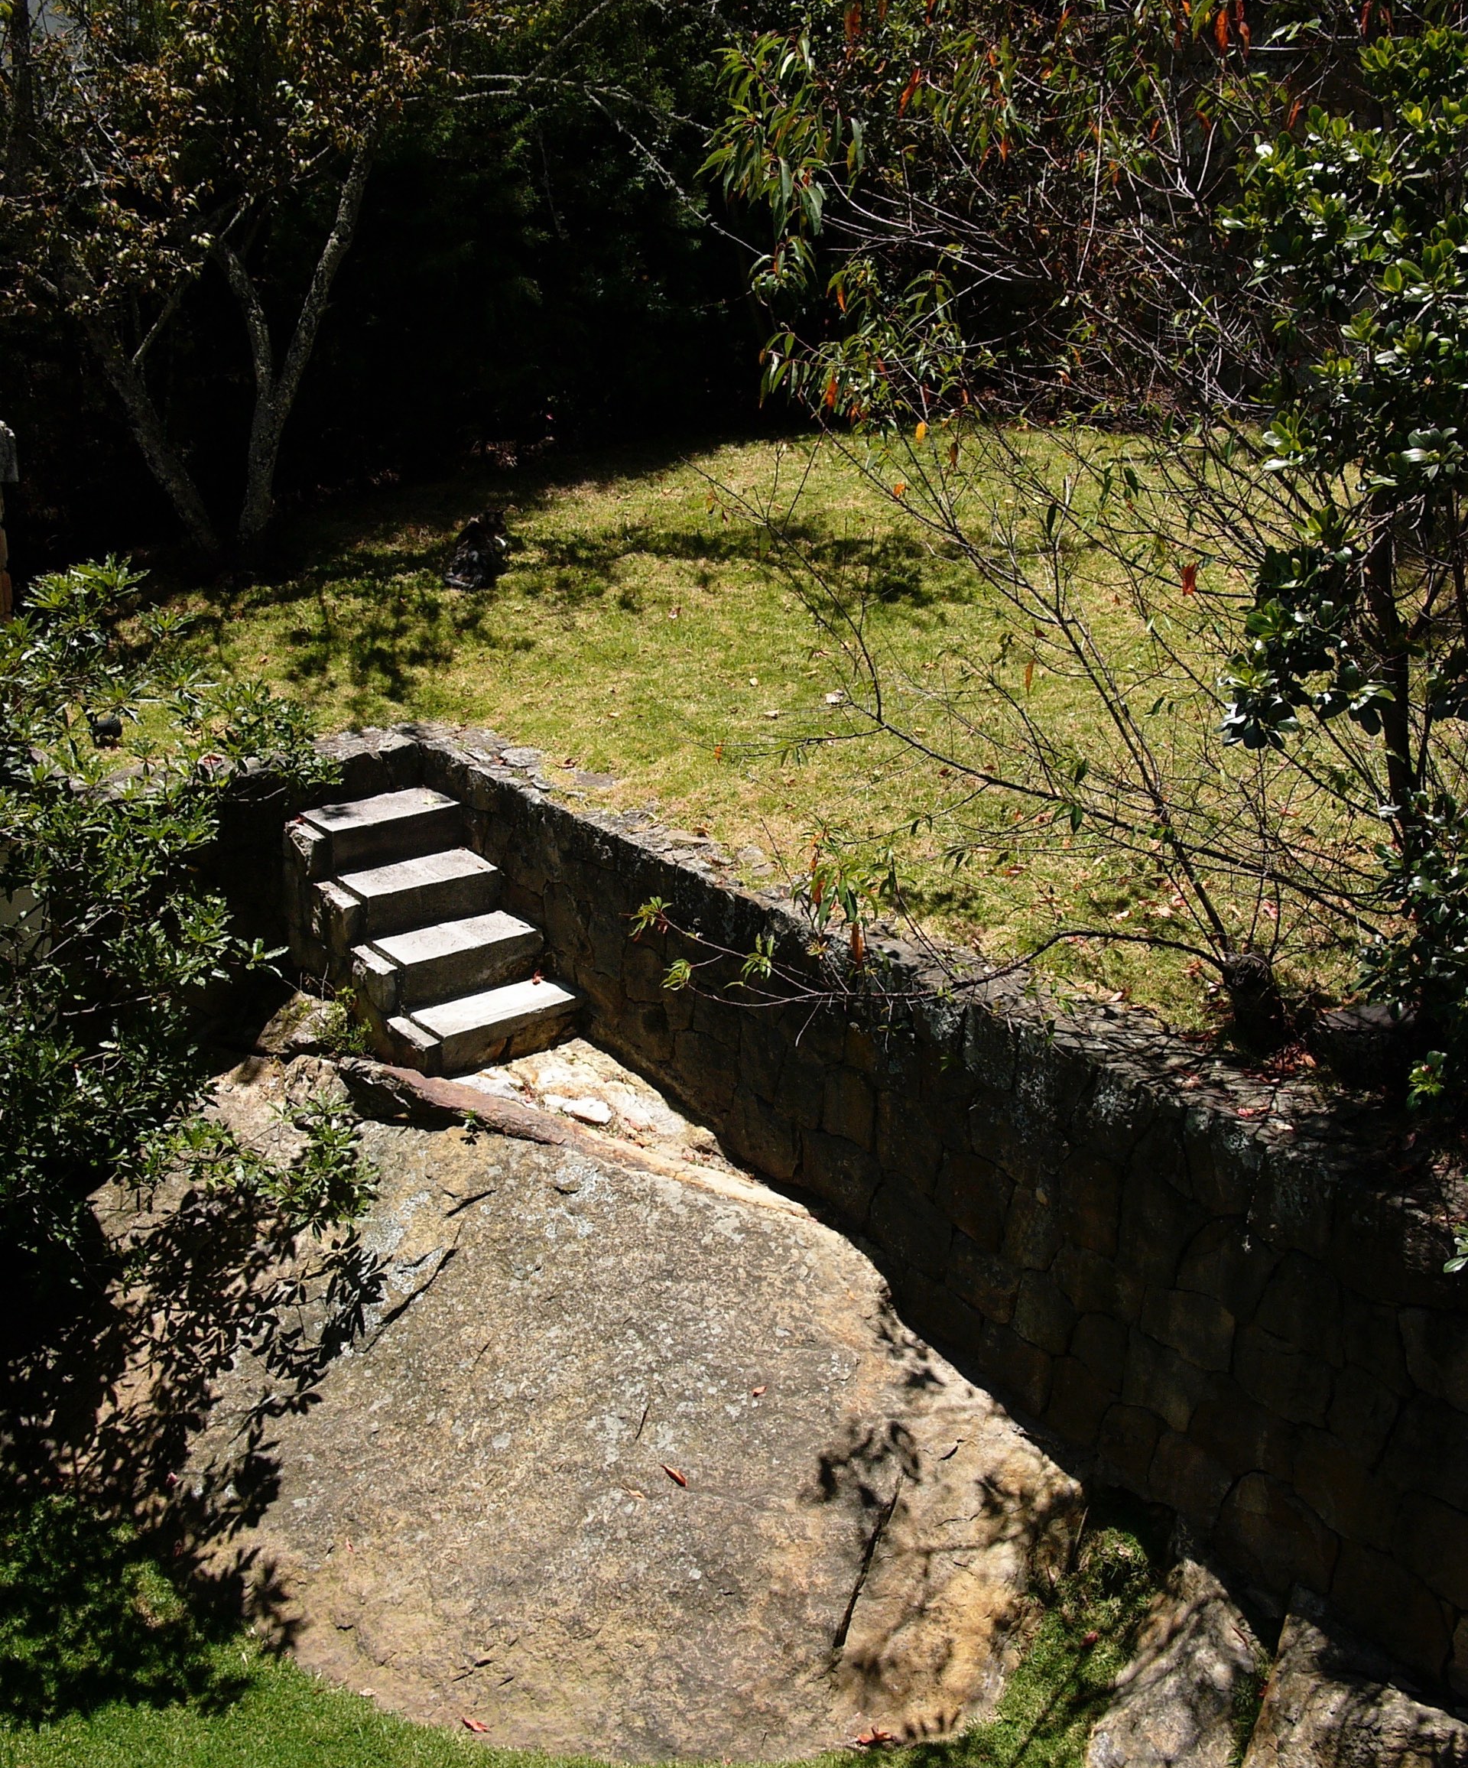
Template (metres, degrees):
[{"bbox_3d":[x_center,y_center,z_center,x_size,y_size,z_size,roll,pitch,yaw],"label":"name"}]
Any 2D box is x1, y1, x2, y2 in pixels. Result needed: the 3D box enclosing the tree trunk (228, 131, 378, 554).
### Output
[{"bbox_3d":[-2.514,-3.194,12.473,0.904,2.437,0.550,-5,21,-12],"label":"tree trunk"}]

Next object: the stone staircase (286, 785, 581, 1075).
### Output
[{"bbox_3d":[-1.269,0.190,8.648,0.714,0.788,1.175,-15,25,-34],"label":"stone staircase"}]

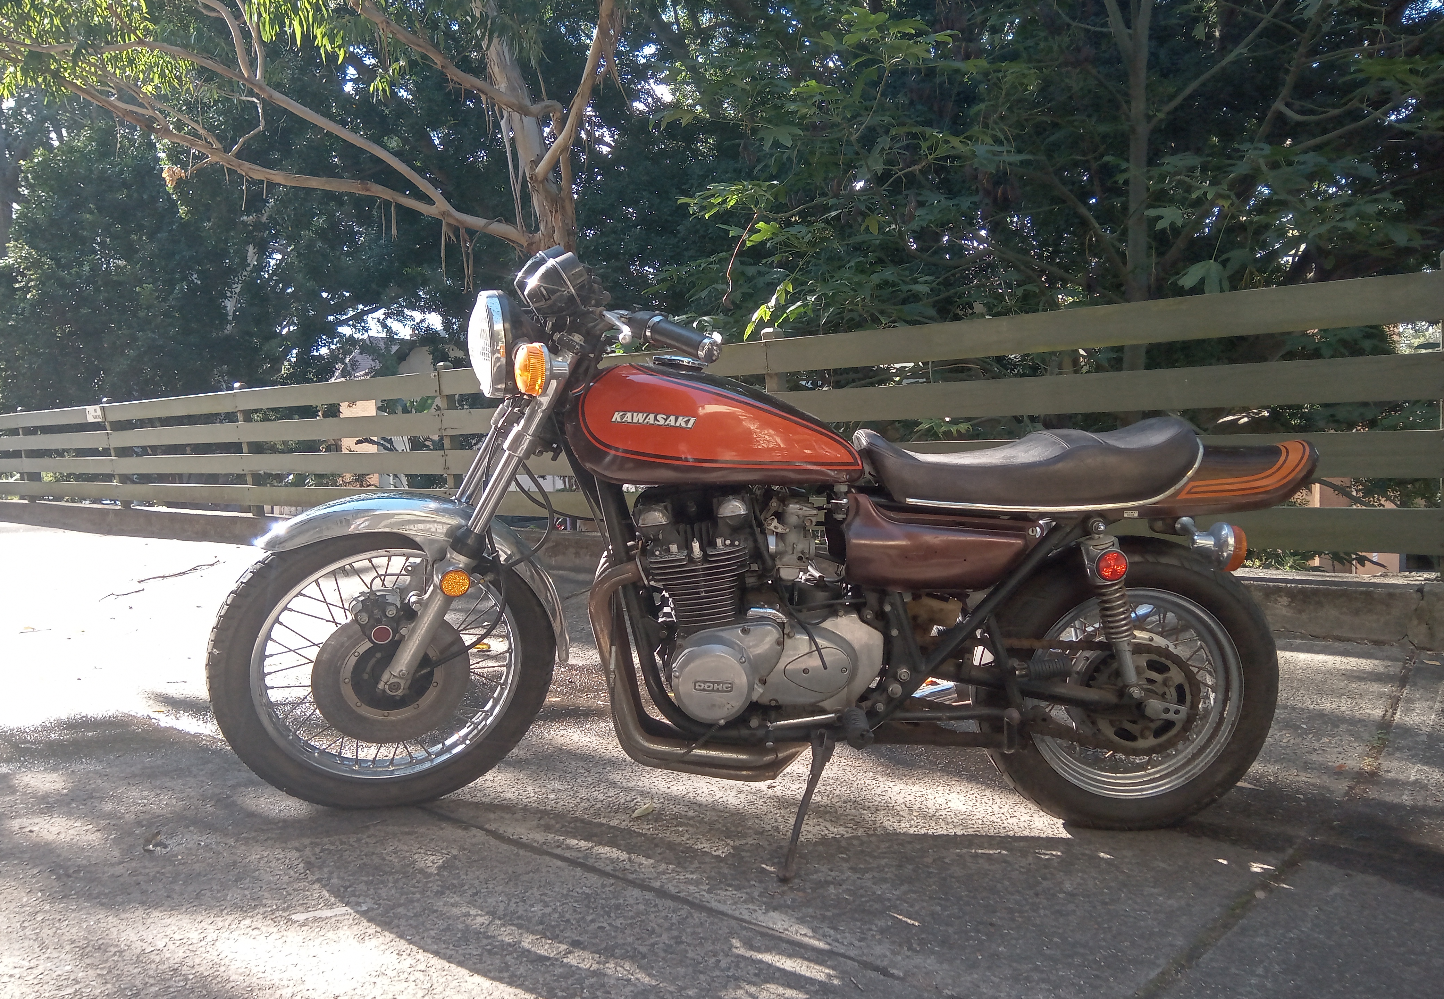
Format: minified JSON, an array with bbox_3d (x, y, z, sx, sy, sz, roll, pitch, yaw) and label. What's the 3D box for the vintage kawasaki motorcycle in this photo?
[{"bbox_3d":[0.099,0.104,2.347,2.120,1.150,0.790,3,8,-2],"label":"vintage kawasaki motorcycle"}]

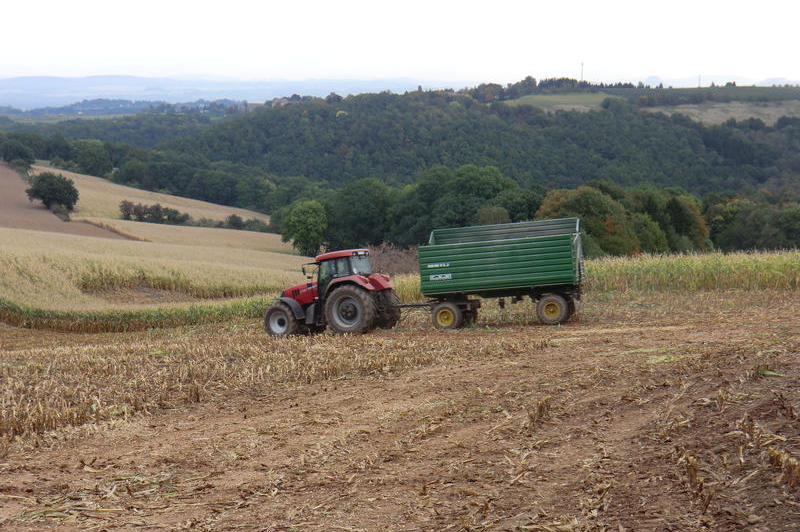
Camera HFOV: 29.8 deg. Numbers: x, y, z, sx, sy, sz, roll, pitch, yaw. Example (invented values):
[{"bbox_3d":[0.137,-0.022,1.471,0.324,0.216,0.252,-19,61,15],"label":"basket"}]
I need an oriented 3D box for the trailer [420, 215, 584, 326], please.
[{"bbox_3d":[3.900,0.377,56.966,5.875,3.743,2.500,-4,0,13],"label":"trailer"}]

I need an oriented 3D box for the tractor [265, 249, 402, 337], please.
[{"bbox_3d":[-2.488,1.069,56.021,4.800,3.008,2.520,-5,0,28],"label":"tractor"}]

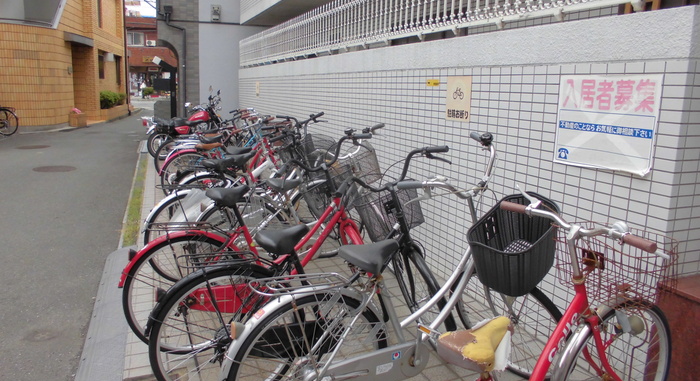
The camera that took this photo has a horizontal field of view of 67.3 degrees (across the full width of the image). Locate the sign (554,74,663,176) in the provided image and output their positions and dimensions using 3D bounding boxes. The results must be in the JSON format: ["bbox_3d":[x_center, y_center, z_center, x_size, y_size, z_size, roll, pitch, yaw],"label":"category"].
[{"bbox_3d":[1.187,-0.323,2.480,0.015,0.447,0.585,-4,12,-21],"label":"sign"}]

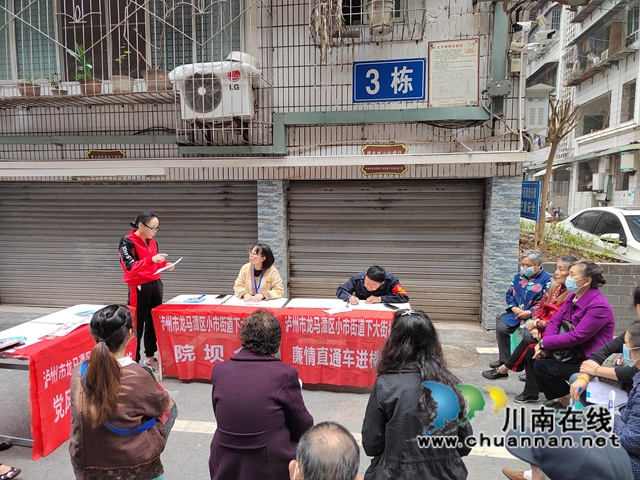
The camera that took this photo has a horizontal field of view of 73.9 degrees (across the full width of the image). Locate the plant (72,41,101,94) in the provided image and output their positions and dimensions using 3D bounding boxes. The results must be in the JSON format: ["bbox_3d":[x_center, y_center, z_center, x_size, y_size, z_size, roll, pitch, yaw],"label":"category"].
[{"bbox_3d":[-3.114,-2.267,5.670,0.390,0.710,0.360,1,3,8],"label":"plant"}]

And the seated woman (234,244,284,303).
[{"bbox_3d":[-0.663,0.667,4.761,0.540,1.250,0.680,1,5,16],"label":"seated woman"}]

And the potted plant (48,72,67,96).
[{"bbox_3d":[-3.738,-2.200,6.079,0.280,0.370,0.270,1,5,8],"label":"potted plant"}]

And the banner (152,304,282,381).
[{"bbox_3d":[-1.000,1.010,4.170,1.260,0.660,0.180,0,3,3],"label":"banner"}]

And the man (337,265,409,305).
[{"bbox_3d":[0.572,0.780,4.509,0.720,1.080,0.740,1,5,12],"label":"man"}]

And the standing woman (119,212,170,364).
[{"bbox_3d":[-1.844,0.511,4.480,0.440,1.600,0.470,2,4,23],"label":"standing woman"}]

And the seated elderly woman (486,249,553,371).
[{"bbox_3d":[2.156,0.733,4.550,0.680,1.180,0.500,-3,4,-40],"label":"seated elderly woman"}]

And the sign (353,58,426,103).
[{"bbox_3d":[0.883,-2.014,5.380,0.910,0.510,0.040,1,3,8],"label":"sign"}]

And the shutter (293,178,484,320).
[{"bbox_3d":[0.937,0.152,6.241,2.850,2.080,0.120,1,5,8],"label":"shutter"}]

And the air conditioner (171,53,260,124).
[{"bbox_3d":[-1.304,-1.931,5.664,0.910,0.690,0.370,1,5,12],"label":"air conditioner"}]

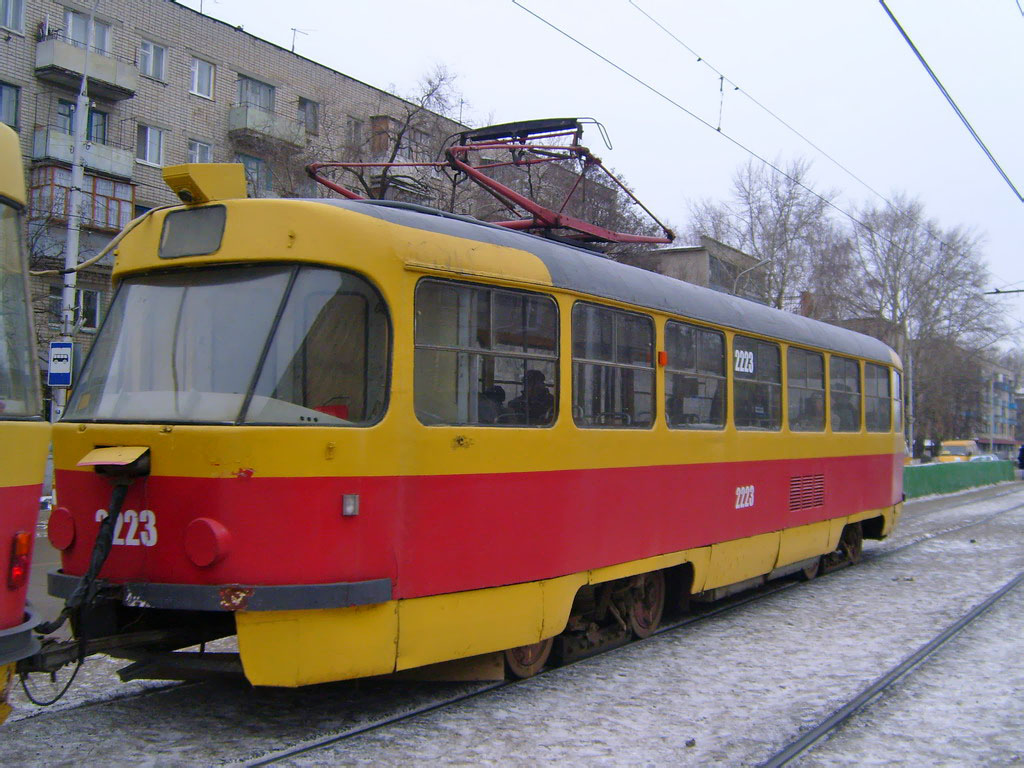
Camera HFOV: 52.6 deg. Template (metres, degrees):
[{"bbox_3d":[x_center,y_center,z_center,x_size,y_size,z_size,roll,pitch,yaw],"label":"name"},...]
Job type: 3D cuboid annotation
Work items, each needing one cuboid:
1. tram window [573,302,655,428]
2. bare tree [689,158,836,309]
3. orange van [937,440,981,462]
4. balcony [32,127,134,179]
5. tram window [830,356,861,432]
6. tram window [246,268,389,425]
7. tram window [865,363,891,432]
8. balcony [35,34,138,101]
[{"bbox_3d":[0.752,-0.110,7.652,0.070,0.889,1.285,-1,-3,34],"label":"tram window"},{"bbox_3d":[14.810,-4.237,60.304,7.600,17.646,8.000,-1,-3,34],"label":"bare tree"},{"bbox_3d":[26.119,4.431,60.500,1.970,2.200,5.300,-1,-3,34],"label":"orange van"},{"bbox_3d":[-12.931,-6.858,31.369,0.870,1.040,2.850,-1,-3,34],"label":"balcony"},{"bbox_3d":[3.980,0.149,12.407,0.070,0.889,1.285,-1,-3,34],"label":"tram window"},{"bbox_3d":[-1.013,-0.199,5.383,0.825,0.834,0.180,2,-3,-24],"label":"tram window"},{"bbox_3d":[4.787,0.214,13.596,0.070,0.889,1.285,-1,-3,34],"label":"tram window"},{"bbox_3d":[-12.884,-9.610,31.487,0.870,1.070,2.850,-1,-3,34],"label":"balcony"}]

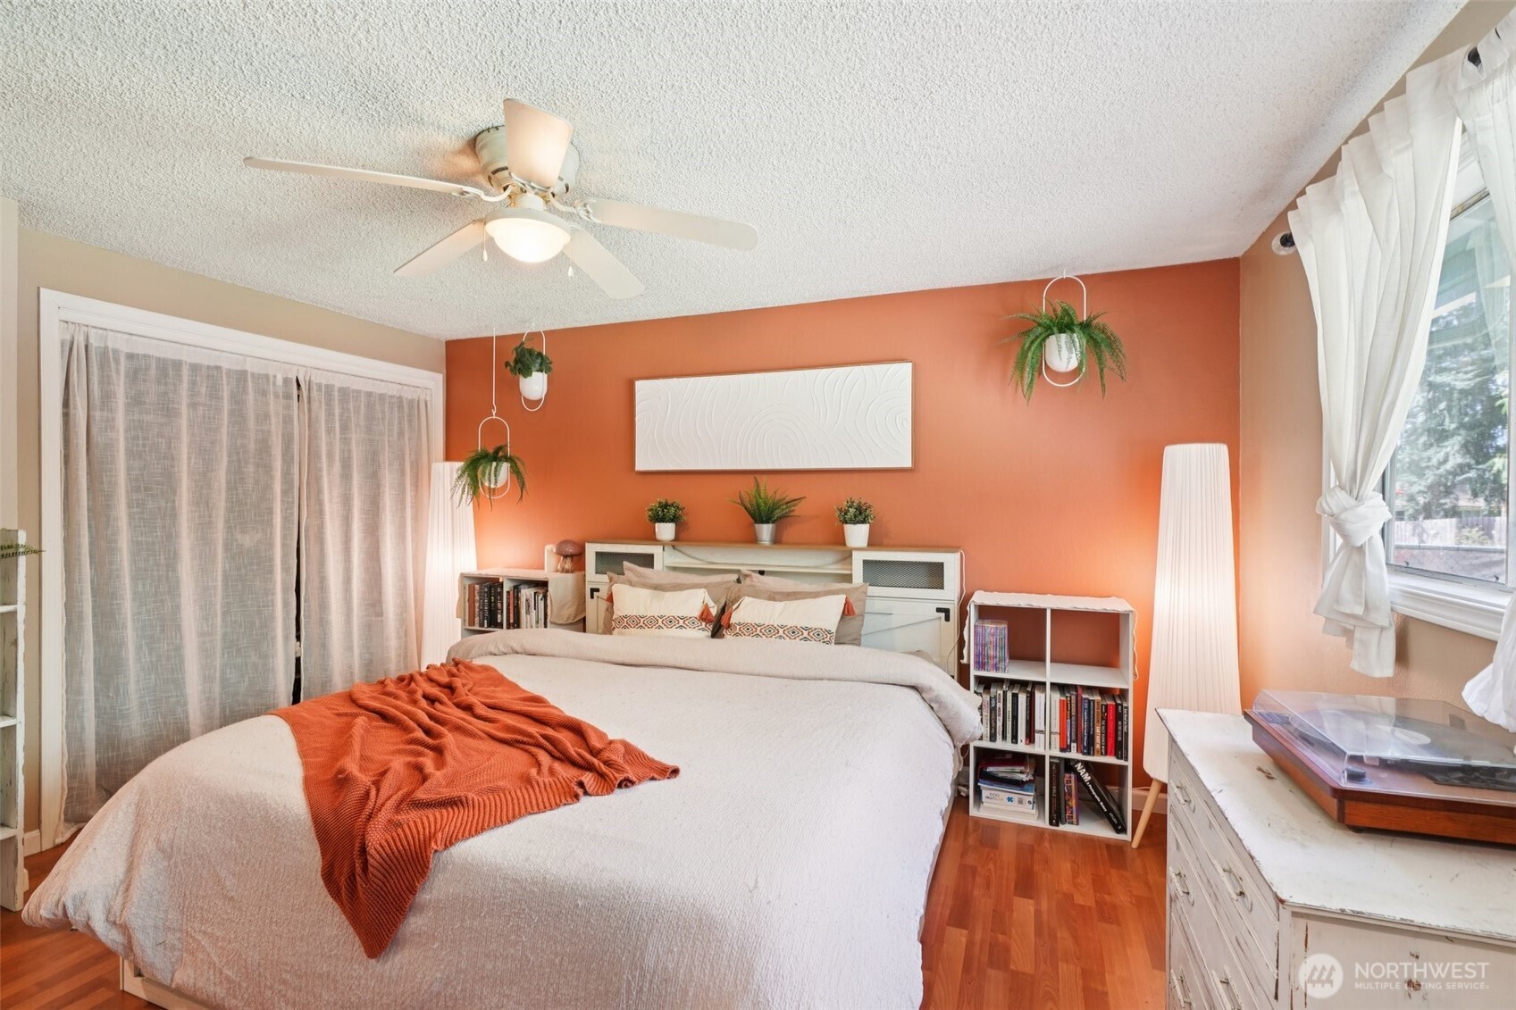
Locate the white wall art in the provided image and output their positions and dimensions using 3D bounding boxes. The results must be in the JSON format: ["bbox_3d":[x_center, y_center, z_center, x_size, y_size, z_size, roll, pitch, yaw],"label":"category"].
[{"bbox_3d":[0.030,-0.453,3.609,1.580,0.526,0.040,0,1,22],"label":"white wall art"}]

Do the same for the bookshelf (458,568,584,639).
[{"bbox_3d":[-1.371,0.873,3.915,0.623,0.932,0.304,0,1,22],"label":"bookshelf"}]

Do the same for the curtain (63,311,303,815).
[{"bbox_3d":[-2.598,0.292,3.136,0.090,2.030,0.970,0,1,21],"label":"curtain"}]

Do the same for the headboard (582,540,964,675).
[{"bbox_3d":[-0.009,0.780,3.528,2.030,1.125,0.220,0,1,21],"label":"headboard"}]

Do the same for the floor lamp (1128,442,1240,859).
[{"bbox_3d":[1.709,0.557,2.656,0.390,1.600,0.390,0,1,21],"label":"floor lamp"}]

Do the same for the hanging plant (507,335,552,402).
[{"bbox_3d":[-1.366,-0.816,4.019,0.246,0.390,0.209,0,1,22],"label":"hanging plant"}]

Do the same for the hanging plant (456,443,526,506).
[{"bbox_3d":[-1.562,-0.187,3.985,0.380,0.340,0.360,0,1,21],"label":"hanging plant"}]

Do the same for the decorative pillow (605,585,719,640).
[{"bbox_3d":[-0.456,0.524,3.185,0.510,0.310,0.140,0,-21,21],"label":"decorative pillow"}]

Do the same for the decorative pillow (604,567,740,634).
[{"bbox_3d":[-0.447,0.512,3.397,0.708,0.419,0.179,0,-21,22],"label":"decorative pillow"}]

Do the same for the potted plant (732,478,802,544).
[{"bbox_3d":[0.045,0.033,3.446,0.375,0.345,0.329,0,1,22],"label":"potted plant"}]

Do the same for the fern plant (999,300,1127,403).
[{"bbox_3d":[1.317,-0.666,2.928,0.507,0.447,0.389,0,1,22],"label":"fern plant"}]

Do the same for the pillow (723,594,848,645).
[{"bbox_3d":[0.112,0.528,2.964,0.510,0.310,0.140,0,-21,21],"label":"pillow"}]

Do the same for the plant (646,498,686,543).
[{"bbox_3d":[-0.507,0.082,3.717,0.205,0.240,0.205,0,1,0],"label":"plant"}]

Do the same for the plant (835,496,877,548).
[{"bbox_3d":[0.471,0.086,3.277,0.199,0.254,0.195,0,1,22],"label":"plant"}]

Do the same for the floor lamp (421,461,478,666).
[{"bbox_3d":[-1.806,0.532,3.978,0.390,1.600,0.390,0,1,21],"label":"floor lamp"}]

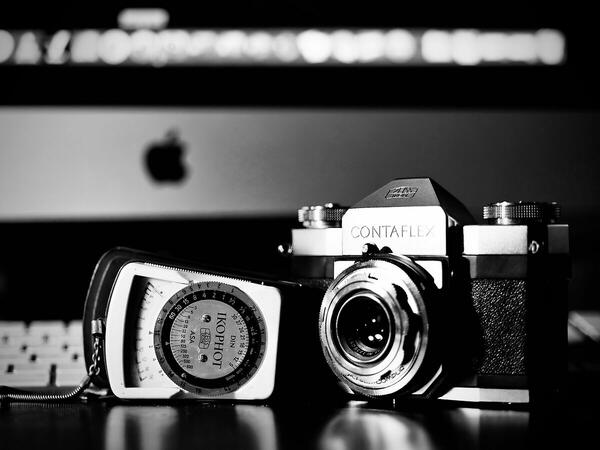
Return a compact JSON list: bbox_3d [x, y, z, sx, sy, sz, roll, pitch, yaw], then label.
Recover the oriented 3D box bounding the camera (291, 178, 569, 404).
[{"bbox_3d":[0.046,0.027,0.645,0.127,0.095,0.067,-1,-1,39],"label":"camera"}]

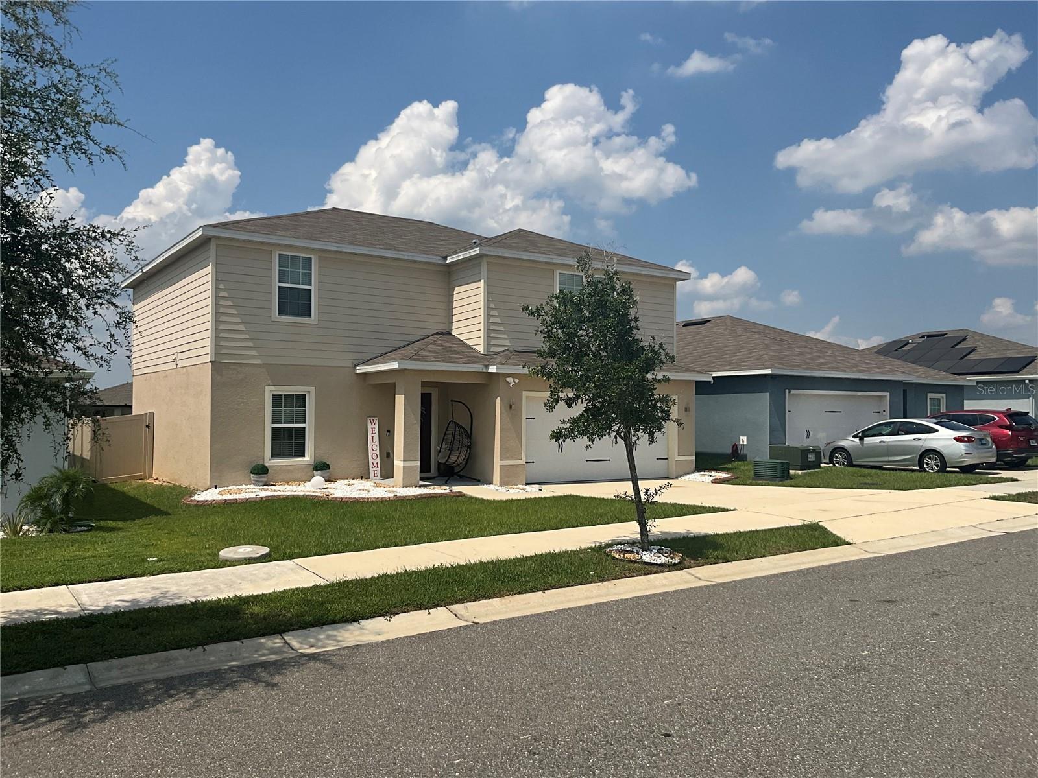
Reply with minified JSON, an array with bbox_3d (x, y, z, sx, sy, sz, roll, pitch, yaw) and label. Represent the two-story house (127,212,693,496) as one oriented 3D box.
[{"bbox_3d":[-3.581,-1.491,25.826,13.150,7.910,12.750,2,-2,-33],"label":"two-story house"}]

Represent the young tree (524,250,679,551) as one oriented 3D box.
[{"bbox_3d":[1.160,0.166,12.250,2.100,4.200,2.100,0,-2,0],"label":"young tree"}]

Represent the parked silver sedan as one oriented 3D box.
[{"bbox_3d":[10.682,1.557,24.146,1.800,1.460,4.670,2,-2,-33],"label":"parked silver sedan"}]

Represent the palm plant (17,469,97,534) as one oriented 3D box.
[{"bbox_3d":[-7.349,1.763,13.800,1.250,1.050,1.250,2,-2,-33],"label":"palm plant"}]

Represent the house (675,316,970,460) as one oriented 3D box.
[{"bbox_3d":[7.508,-0.171,35.810,12.300,5.370,17.700,2,-2,-33],"label":"house"}]

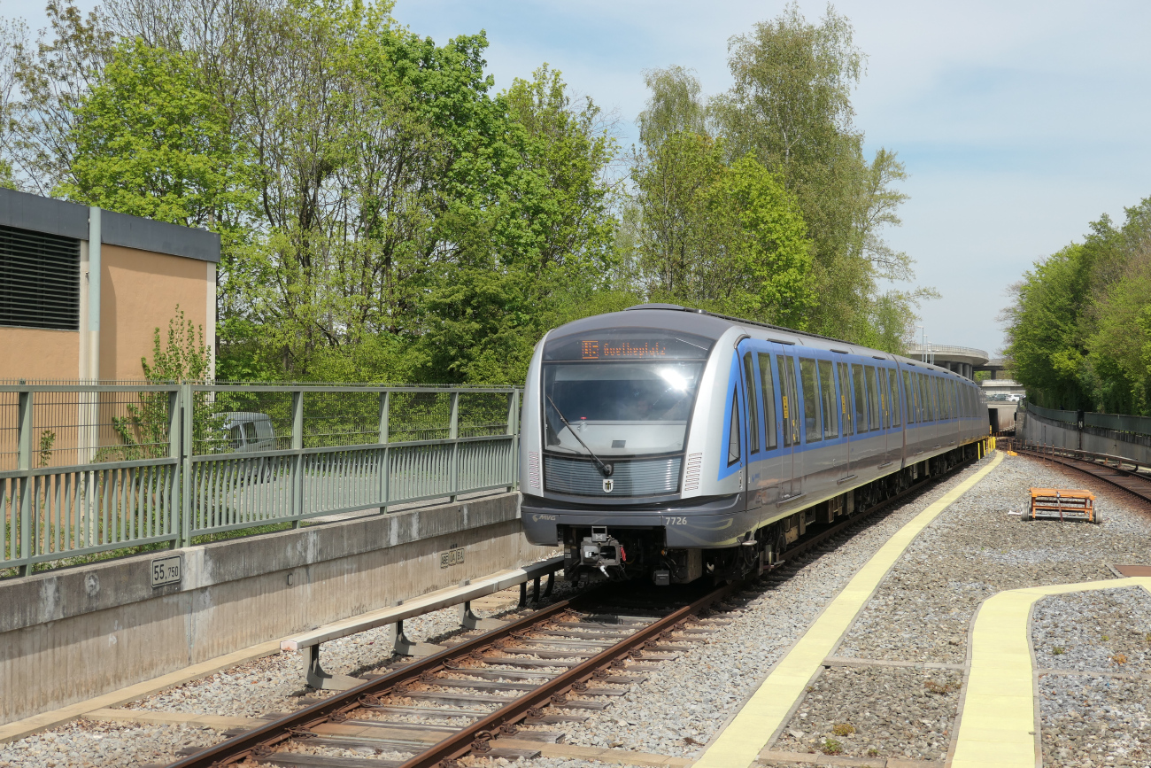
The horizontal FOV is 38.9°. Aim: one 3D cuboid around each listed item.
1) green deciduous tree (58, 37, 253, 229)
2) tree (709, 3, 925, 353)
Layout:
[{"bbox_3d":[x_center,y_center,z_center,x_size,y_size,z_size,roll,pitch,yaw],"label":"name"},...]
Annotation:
[{"bbox_3d":[-12.100,-3.700,47.000,6.000,12.200,6.000,0,0,0],"label":"green deciduous tree"},{"bbox_3d":[11.105,-7.700,75.000,9.300,19.400,8.700,0,0,0],"label":"tree"}]

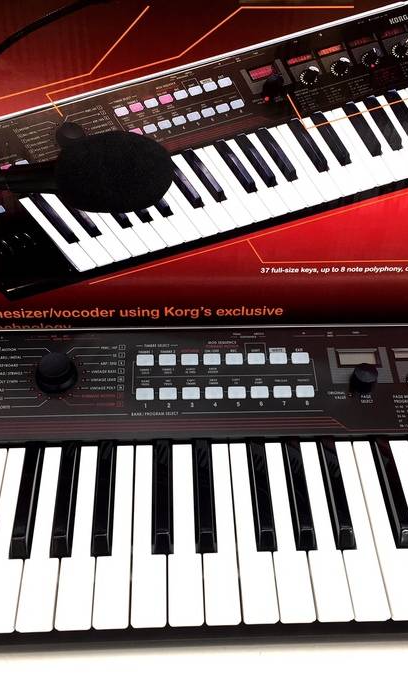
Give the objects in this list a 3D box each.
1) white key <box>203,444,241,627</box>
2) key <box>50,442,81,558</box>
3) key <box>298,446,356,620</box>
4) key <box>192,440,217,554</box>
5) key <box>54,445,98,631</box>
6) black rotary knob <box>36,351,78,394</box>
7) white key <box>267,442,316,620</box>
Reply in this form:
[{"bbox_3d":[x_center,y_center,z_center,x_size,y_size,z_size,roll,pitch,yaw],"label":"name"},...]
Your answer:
[{"bbox_3d":[0.010,0.135,0.524,0.023,0.015,0.143,-1,44,-2],"label":"white key"},{"bbox_3d":[-0.096,0.111,0.528,0.013,0.012,0.089,-1,45,-2],"label":"key"},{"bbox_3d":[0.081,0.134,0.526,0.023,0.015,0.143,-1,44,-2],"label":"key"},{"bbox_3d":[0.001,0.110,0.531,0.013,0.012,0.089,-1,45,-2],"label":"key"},{"bbox_3d":[-0.084,0.136,0.519,0.022,0.014,0.141,-1,45,-2],"label":"key"},{"bbox_3d":[-0.116,0.026,0.591,0.034,0.017,0.034,-1,51,-2],"label":"black rotary knob"},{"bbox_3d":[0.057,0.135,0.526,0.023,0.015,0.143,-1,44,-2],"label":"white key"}]

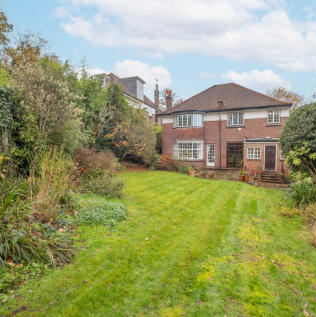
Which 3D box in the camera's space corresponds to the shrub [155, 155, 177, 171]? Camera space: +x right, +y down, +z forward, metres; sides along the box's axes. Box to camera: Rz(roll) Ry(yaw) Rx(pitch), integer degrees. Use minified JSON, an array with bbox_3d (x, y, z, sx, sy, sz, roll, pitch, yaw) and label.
[{"bbox_3d":[0.780,0.413,18.216,1.750,1.560,1.400,0,1,2],"label":"shrub"}]

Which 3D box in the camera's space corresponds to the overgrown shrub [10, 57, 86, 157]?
[{"bbox_3d":[-3.976,-1.203,7.172,2.500,4.927,2.400,-1,2,-29],"label":"overgrown shrub"}]

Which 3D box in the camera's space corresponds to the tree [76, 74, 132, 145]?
[{"bbox_3d":[-3.435,-2.045,12.452,3.200,6.499,3.000,0,1,-15],"label":"tree"}]

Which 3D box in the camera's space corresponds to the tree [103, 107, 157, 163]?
[{"bbox_3d":[-2.358,-1.629,16.964,4.300,5.656,4.000,0,1,-8],"label":"tree"}]

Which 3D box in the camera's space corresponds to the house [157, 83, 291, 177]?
[{"bbox_3d":[6.888,-3.634,22.142,11.300,9.450,9.800,1,2,22],"label":"house"}]

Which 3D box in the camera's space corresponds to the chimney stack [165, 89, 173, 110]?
[{"bbox_3d":[1.215,-6.633,22.140,0.720,2.500,0.720,1,2,22],"label":"chimney stack"}]

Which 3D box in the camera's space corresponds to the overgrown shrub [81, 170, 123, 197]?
[{"bbox_3d":[-2.127,0.937,7.626,1.550,0.878,1.400,0,1,-16],"label":"overgrown shrub"}]

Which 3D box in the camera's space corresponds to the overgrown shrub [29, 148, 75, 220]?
[{"bbox_3d":[-2.739,0.561,5.116,1.100,1.636,1.100,-1,2,-28],"label":"overgrown shrub"}]

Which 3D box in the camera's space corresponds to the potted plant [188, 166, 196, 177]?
[{"bbox_3d":[2.923,1.116,16.833,0.620,0.877,0.600,0,1,10],"label":"potted plant"}]

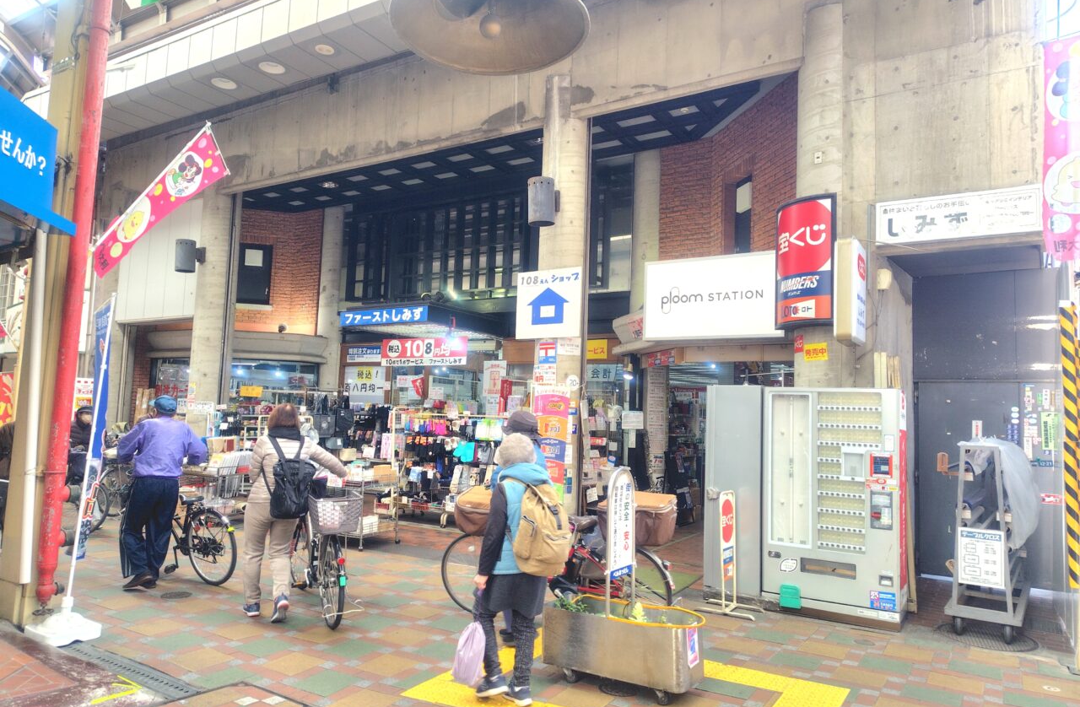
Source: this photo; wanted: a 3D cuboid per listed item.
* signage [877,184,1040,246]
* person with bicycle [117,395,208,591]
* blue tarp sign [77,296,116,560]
[{"bbox_3d":[3.619,-1.188,6.272,1.220,0.390,0.100,-1,-6,31],"label":"signage"},{"bbox_3d":[-3.194,1.162,6.096,0.660,1.590,0.550,7,-7,-44],"label":"person with bicycle"},{"bbox_3d":[-3.207,0.510,5.171,0.200,1.850,0.580,4,-6,-22],"label":"blue tarp sign"}]

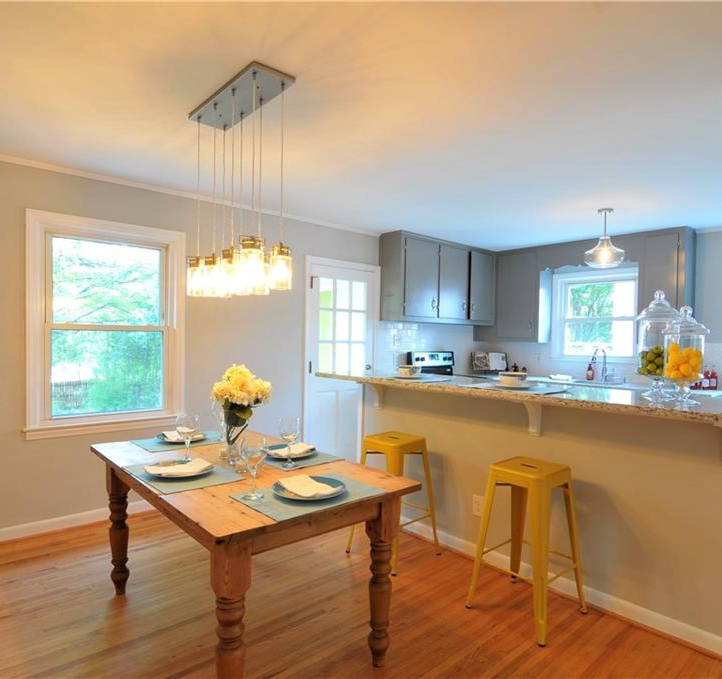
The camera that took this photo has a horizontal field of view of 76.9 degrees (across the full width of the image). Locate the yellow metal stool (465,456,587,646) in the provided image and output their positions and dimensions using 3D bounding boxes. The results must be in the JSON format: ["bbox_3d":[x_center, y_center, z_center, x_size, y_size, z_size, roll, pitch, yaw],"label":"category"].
[{"bbox_3d":[0.822,0.979,2.235,0.410,0.710,0.410,1,1,-42],"label":"yellow metal stool"}]

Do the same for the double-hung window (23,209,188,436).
[{"bbox_3d":[-1.796,-0.083,3.282,1.030,1.530,0.100,1,0,-38],"label":"double-hung window"}]

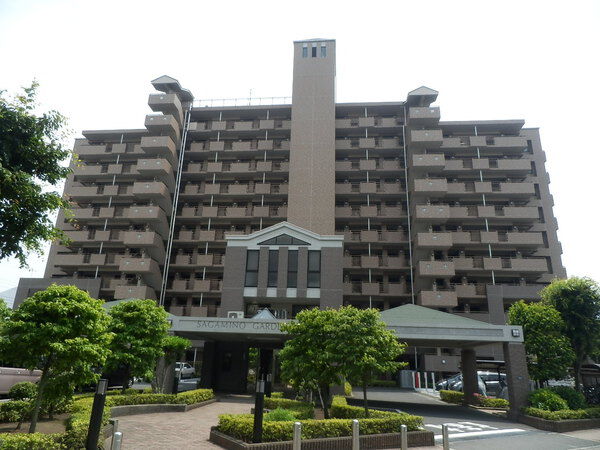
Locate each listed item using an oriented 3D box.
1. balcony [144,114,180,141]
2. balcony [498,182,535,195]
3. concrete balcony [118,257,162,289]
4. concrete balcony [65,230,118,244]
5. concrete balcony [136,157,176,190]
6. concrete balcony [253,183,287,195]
[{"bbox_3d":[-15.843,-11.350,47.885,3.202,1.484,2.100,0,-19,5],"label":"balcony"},{"bbox_3d":[23.917,-3.960,46.219,3.684,1.211,1.200,0,-18,6],"label":"balcony"},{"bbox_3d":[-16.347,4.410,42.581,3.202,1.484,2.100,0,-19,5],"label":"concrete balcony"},{"bbox_3d":[-24.244,1.521,48.296,5.700,1.250,1.300,0,-18,5],"label":"concrete balcony"},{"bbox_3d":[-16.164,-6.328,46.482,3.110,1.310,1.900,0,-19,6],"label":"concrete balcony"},{"bbox_3d":[-3.191,-3.863,47.950,4.000,1.220,1.500,0,-19,6],"label":"concrete balcony"}]

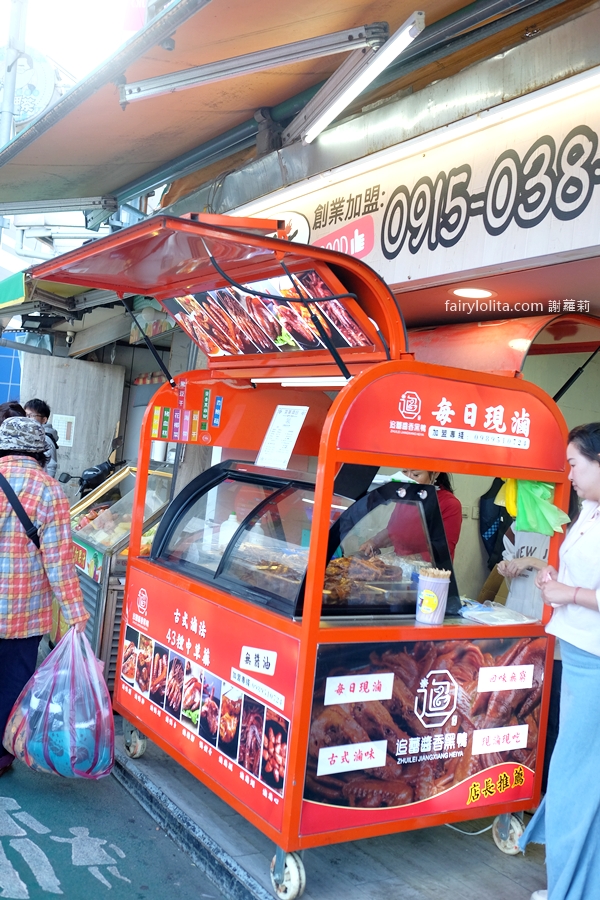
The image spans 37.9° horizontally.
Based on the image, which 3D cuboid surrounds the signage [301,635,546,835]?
[{"bbox_3d":[0.457,0.945,2.978,1.021,0.599,0.020,6,-1,-32],"label":"signage"}]

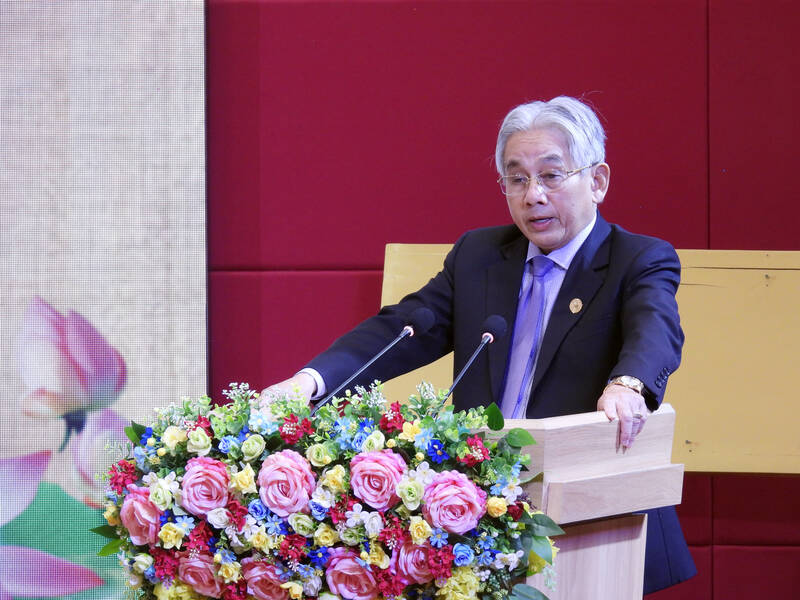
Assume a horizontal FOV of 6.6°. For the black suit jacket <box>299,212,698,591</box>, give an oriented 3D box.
[{"bbox_3d":[0.190,0.165,11.030,0.530,0.630,0.660,0,2,27],"label":"black suit jacket"}]

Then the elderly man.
[{"bbox_3d":[0.180,0.460,11.020,0.550,1.600,0.740,0,2,27],"label":"elderly man"}]

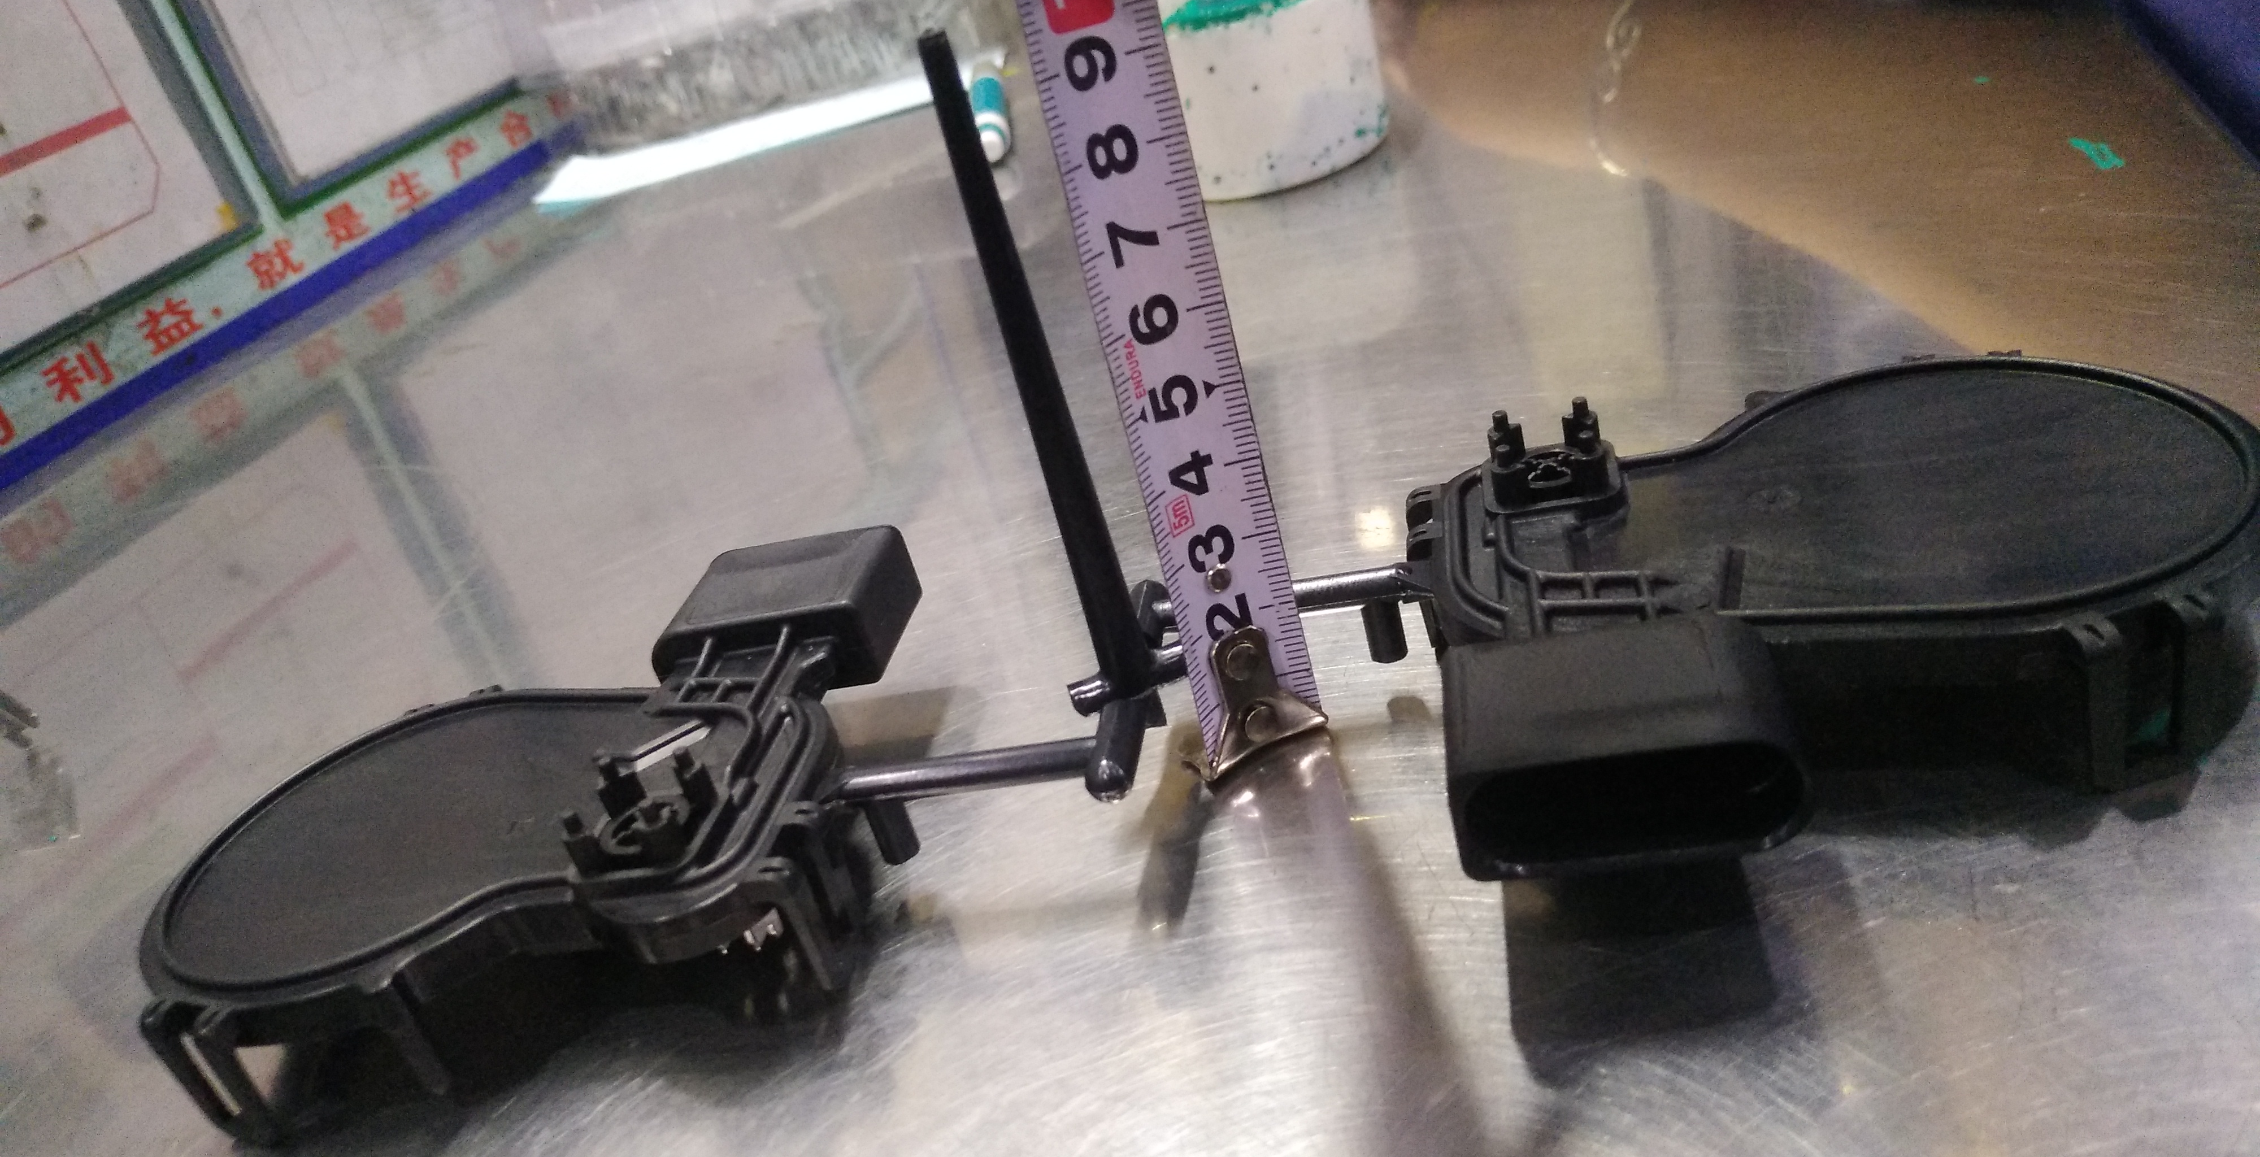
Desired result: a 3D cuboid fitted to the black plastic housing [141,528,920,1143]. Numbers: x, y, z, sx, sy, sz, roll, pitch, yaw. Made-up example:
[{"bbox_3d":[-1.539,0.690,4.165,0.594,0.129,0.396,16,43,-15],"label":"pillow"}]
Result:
[{"bbox_3d":[-0.081,0.028,0.226,0.104,0.029,0.100,-12,26,10],"label":"black plastic housing"}]

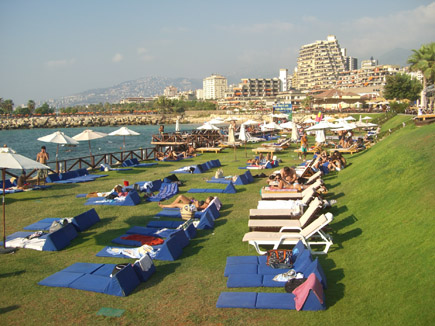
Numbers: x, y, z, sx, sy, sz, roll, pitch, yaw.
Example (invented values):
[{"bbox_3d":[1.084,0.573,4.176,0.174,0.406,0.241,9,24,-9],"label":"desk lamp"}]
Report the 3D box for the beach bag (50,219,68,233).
[{"bbox_3d":[-4.060,1.611,12.153,0.420,0.330,0.240,2,7,20],"label":"beach bag"}]

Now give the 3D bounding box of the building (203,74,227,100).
[{"bbox_3d":[-3.226,-109.237,717.000,25.000,40.000,25.000,6,10,45],"label":"building"}]

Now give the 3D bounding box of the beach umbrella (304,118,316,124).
[{"bbox_3d":[13.043,-5.062,67.145,2.150,2.300,2.150,-1,7,0],"label":"beach umbrella"}]

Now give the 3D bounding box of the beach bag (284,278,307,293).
[{"bbox_3d":[1.440,2.225,8.756,0.420,0.210,0.270,1,6,6],"label":"beach bag"}]

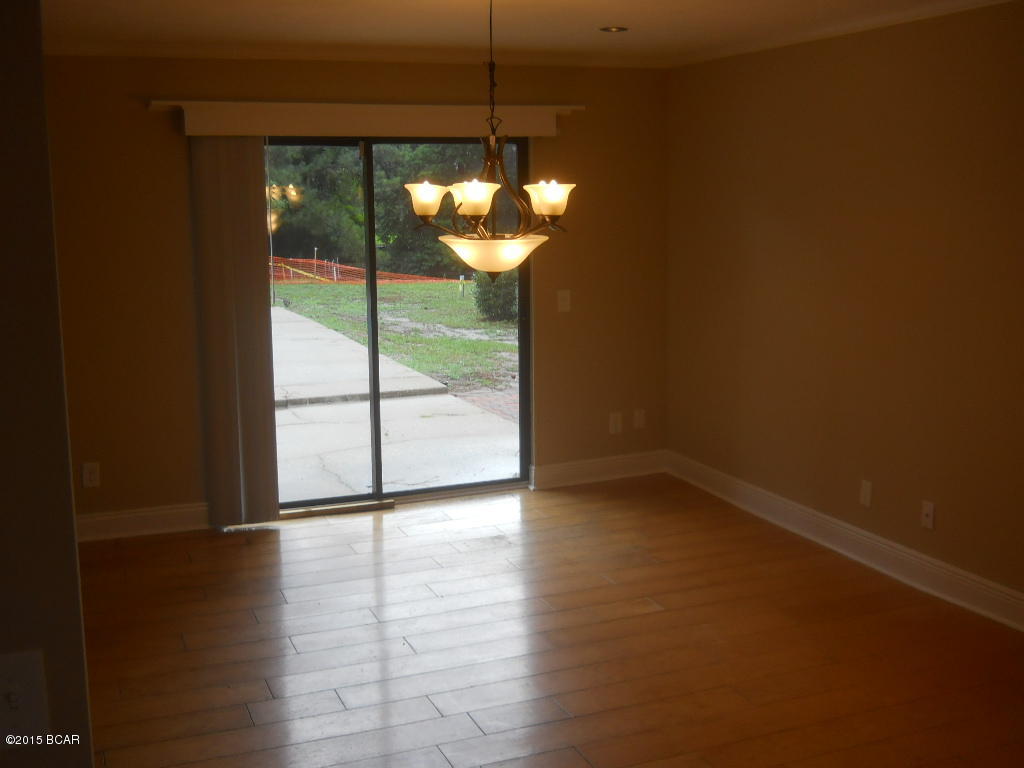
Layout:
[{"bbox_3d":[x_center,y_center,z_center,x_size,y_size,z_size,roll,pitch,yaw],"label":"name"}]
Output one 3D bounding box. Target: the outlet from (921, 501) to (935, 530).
[{"bbox_3d":[1.737,0.549,4.571,0.010,0.116,0.072,-5,11,-22],"label":"outlet"}]

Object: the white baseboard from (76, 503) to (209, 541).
[{"bbox_3d":[-1.886,0.695,5.477,0.680,0.143,0.018,-5,11,-22],"label":"white baseboard"}]

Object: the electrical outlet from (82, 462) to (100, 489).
[{"bbox_3d":[-2.058,0.447,5.358,0.072,0.116,0.010,-5,11,-22],"label":"electrical outlet"}]

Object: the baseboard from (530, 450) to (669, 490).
[{"bbox_3d":[0.514,0.501,6.429,0.900,0.143,0.018,-5,11,-22],"label":"baseboard"}]

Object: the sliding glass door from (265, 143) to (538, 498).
[{"bbox_3d":[-0.729,-0.334,5.838,1.780,1.980,0.100,-5,11,-22],"label":"sliding glass door"}]

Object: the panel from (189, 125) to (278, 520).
[{"bbox_3d":[-1.365,-0.252,5.427,0.360,1.950,0.100,-5,11,-22],"label":"panel"}]

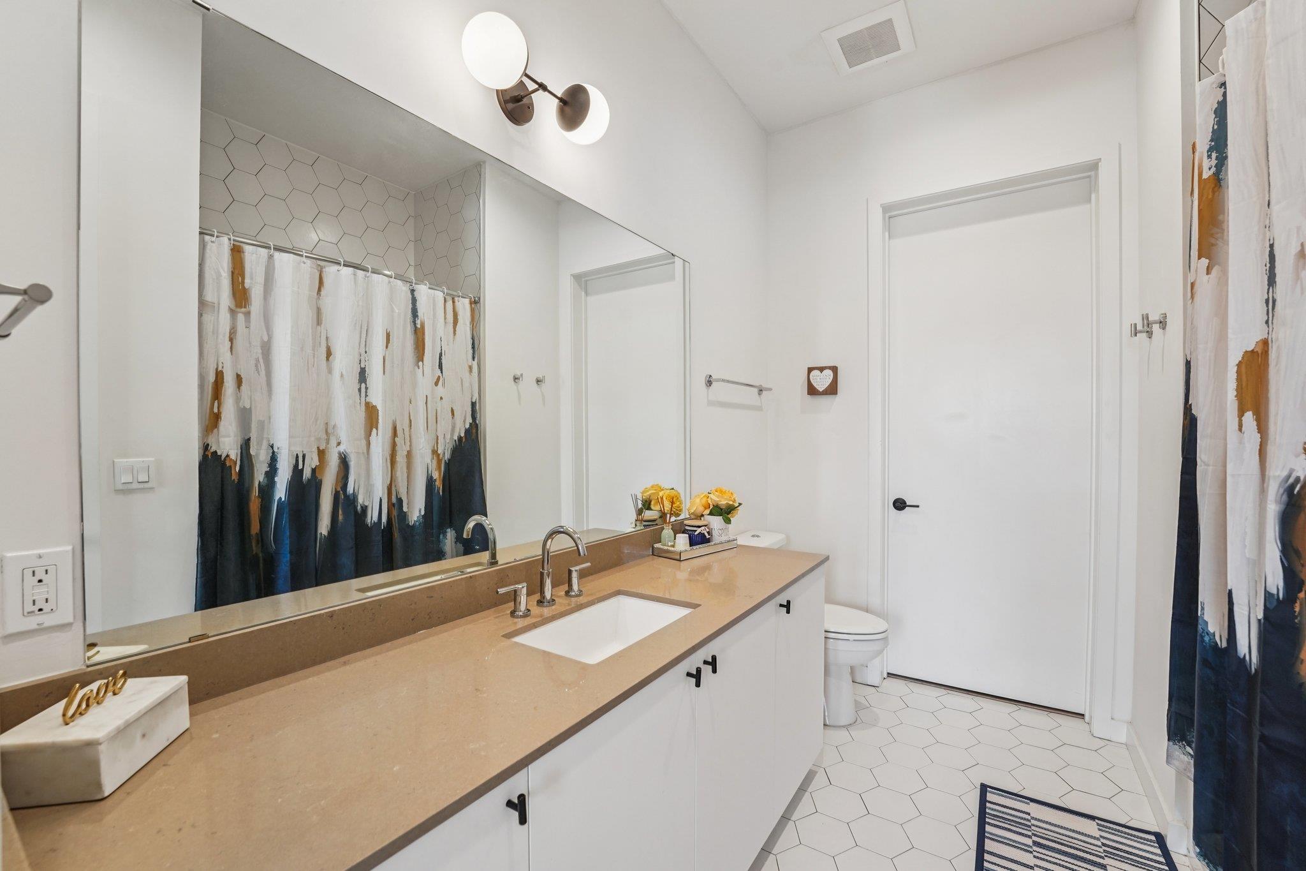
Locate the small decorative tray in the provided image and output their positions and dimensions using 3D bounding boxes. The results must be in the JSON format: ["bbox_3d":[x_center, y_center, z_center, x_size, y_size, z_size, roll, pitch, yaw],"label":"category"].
[{"bbox_3d":[0.165,0.423,1.925,0.314,0.035,0.142,0,0,-43],"label":"small decorative tray"}]

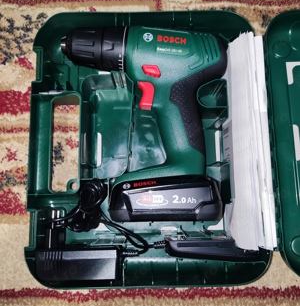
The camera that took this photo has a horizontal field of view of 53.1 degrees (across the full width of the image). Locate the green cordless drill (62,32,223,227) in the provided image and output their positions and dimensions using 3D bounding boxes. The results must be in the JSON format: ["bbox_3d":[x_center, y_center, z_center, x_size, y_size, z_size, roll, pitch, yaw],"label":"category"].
[{"bbox_3d":[-0.006,-0.035,0.329,0.188,0.077,0.213,1,81,0],"label":"green cordless drill"}]

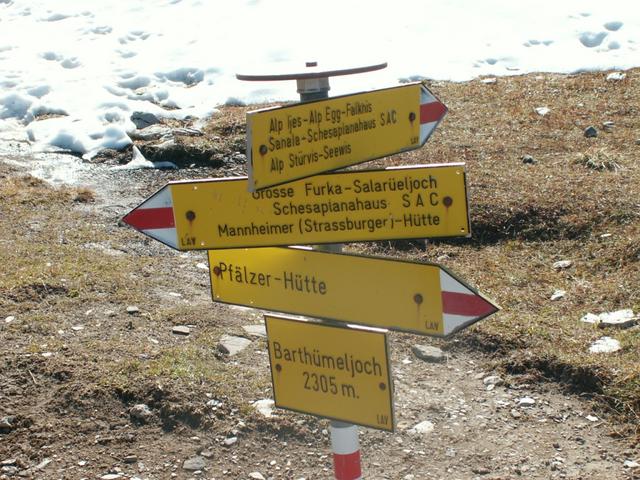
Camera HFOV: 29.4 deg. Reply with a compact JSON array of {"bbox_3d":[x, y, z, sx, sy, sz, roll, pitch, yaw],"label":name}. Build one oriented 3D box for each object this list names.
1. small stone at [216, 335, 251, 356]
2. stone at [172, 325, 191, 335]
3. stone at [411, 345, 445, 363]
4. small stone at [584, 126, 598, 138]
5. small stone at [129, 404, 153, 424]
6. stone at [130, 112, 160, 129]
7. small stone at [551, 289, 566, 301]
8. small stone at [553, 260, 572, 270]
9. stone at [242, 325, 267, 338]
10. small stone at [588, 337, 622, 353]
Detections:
[{"bbox_3d":[-0.394,0.486,5.590,0.151,0.065,0.113,0,12,0],"label":"small stone"},{"bbox_3d":[-0.666,0.430,5.864,0.087,0.031,0.065,0,12,0],"label":"stone"},{"bbox_3d":[0.488,0.513,5.513,0.149,0.052,0.112,0,12,0],"label":"stone"},{"bbox_3d":[2.315,-0.917,10.405,0.119,0.091,0.090,0,12,0],"label":"small stone"},{"bbox_3d":[-0.708,0.688,4.810,0.087,0.060,0.065,0,12,0],"label":"small stone"},{"bbox_3d":[-1.587,-1.087,11.095,0.273,0.122,0.205,0,12,0],"label":"stone"},{"bbox_3d":[1.201,0.276,6.129,0.075,0.042,0.057,0,12,0],"label":"small stone"},{"bbox_3d":[1.323,0.139,6.672,0.104,0.037,0.078,0,12,0],"label":"small stone"},{"bbox_3d":[-0.298,0.437,5.825,0.134,0.047,0.100,0,12,0],"label":"stone"},{"bbox_3d":[1.248,0.458,5.351,0.140,0.049,0.105,0,12,0],"label":"small stone"}]

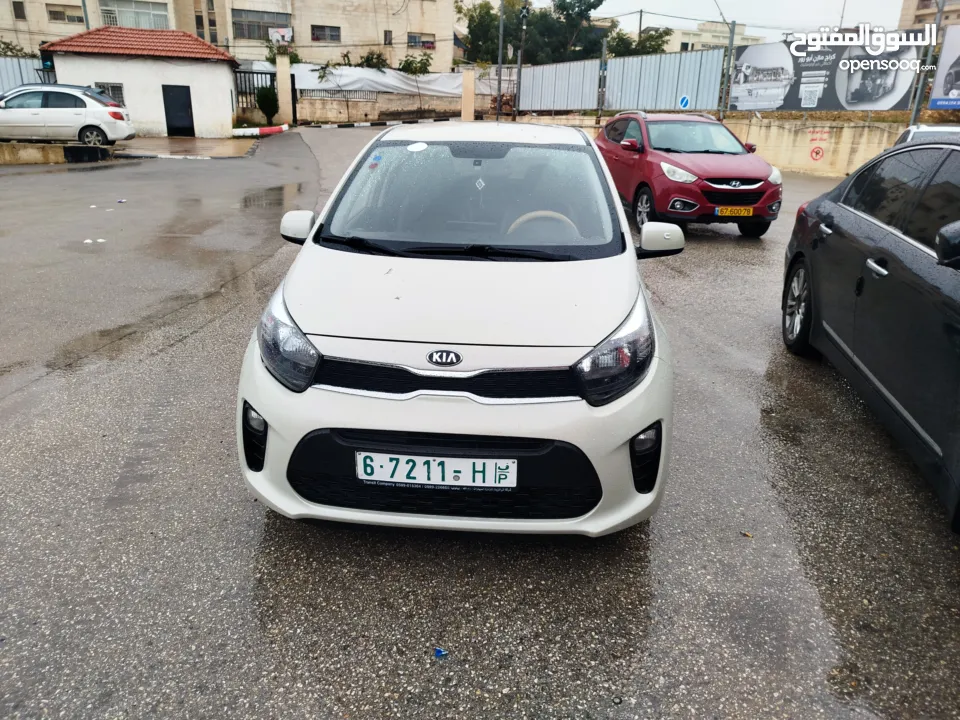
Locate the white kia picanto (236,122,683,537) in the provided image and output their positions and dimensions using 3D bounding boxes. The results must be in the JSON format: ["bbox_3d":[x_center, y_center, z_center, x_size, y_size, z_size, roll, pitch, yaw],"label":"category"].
[{"bbox_3d":[0.020,-0.531,3.702,1.660,1.485,3.595,3,20,4],"label":"white kia picanto"}]

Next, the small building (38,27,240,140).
[{"bbox_3d":[-13.068,-11.059,26.553,6.550,3.980,3.750,-3,19,-16],"label":"small building"}]

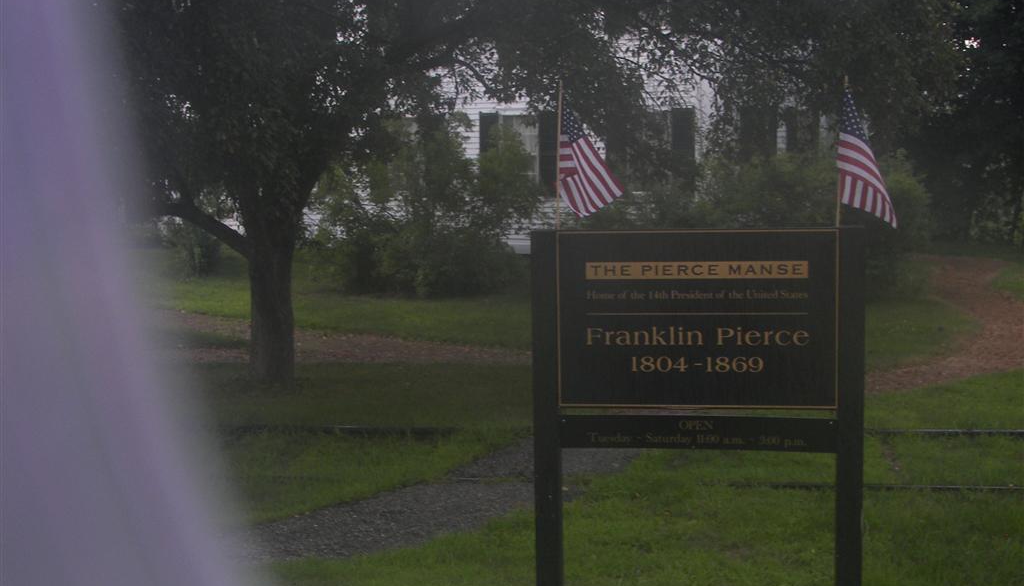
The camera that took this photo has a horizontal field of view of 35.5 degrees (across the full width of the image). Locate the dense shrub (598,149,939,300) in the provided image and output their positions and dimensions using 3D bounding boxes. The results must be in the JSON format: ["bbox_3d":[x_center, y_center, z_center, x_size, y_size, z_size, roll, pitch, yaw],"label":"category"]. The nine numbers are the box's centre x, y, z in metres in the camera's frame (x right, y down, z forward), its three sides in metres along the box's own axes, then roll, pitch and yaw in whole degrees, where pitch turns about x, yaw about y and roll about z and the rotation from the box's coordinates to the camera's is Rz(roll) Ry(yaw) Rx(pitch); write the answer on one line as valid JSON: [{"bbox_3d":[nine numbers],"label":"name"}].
[{"bbox_3d":[3.279,-0.922,21.500,4.150,1.918,2.800,-1,8,0],"label":"dense shrub"}]

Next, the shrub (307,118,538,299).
[{"bbox_3d":[-1.169,-1.164,22.000,3.000,2.329,2.700,-1,8,0],"label":"shrub"}]

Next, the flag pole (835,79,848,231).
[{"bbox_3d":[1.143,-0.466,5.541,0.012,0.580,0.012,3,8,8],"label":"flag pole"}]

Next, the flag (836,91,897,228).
[{"bbox_3d":[1.228,-0.462,5.531,0.205,0.475,0.120,0,8,8],"label":"flag"}]

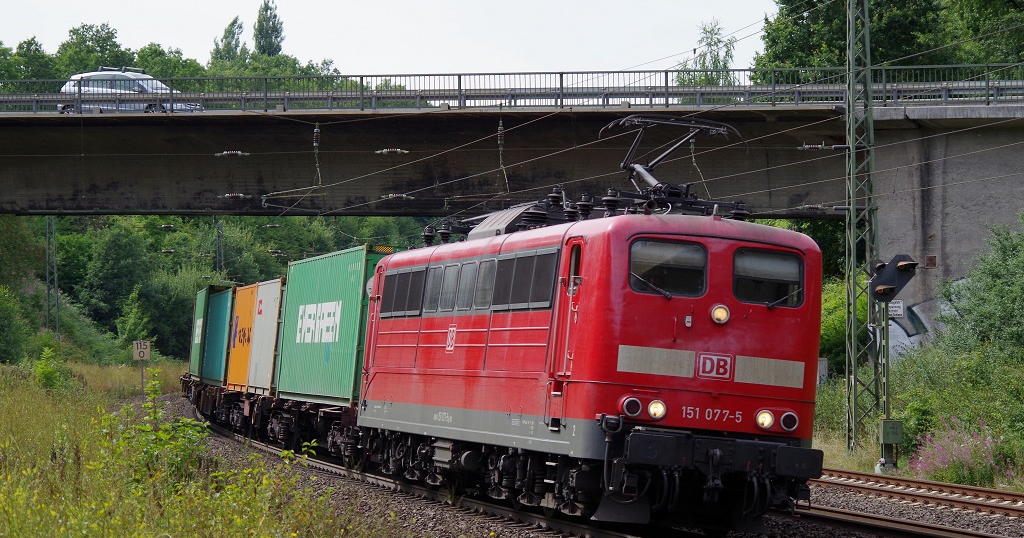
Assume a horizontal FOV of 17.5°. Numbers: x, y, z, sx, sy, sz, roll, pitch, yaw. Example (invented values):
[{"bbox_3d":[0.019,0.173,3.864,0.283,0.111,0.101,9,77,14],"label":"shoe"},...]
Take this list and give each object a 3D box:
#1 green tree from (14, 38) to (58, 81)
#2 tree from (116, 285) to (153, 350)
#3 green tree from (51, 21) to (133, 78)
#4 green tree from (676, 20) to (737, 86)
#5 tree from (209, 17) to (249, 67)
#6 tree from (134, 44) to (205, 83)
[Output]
[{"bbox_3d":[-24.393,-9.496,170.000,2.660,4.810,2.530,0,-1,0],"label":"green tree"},{"bbox_3d":[-15.915,2.171,140.000,1.690,3.040,1.600,0,-1,0],"label":"tree"},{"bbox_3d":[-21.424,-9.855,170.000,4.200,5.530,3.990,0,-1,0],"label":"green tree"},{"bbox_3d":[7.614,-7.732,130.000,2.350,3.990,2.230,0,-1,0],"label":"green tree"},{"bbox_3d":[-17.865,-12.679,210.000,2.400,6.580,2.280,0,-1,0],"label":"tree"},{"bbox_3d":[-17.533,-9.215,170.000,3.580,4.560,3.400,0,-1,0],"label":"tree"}]

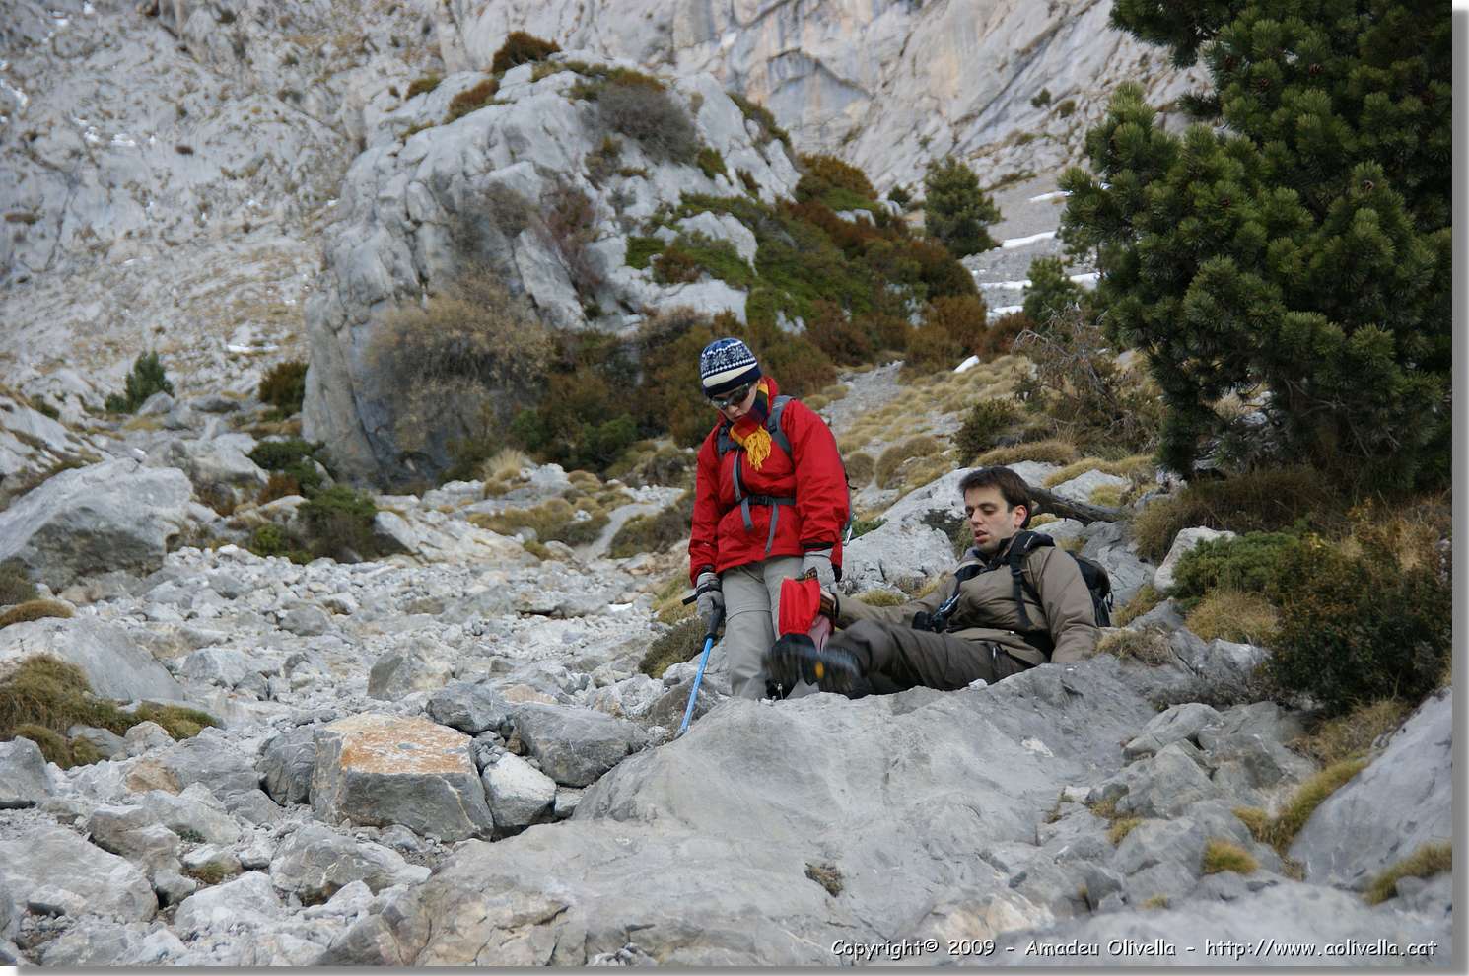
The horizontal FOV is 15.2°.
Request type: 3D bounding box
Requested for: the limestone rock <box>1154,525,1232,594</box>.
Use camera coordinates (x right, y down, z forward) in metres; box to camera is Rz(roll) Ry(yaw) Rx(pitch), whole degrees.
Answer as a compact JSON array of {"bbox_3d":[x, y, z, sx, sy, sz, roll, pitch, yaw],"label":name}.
[{"bbox_3d":[1.548,0.245,18.600,0.290,0.237,0.235,0,-4,0],"label":"limestone rock"}]

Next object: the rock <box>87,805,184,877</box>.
[{"bbox_3d":[-1.744,1.028,16.050,0.278,0.201,0.236,0,-3,0],"label":"rock"}]

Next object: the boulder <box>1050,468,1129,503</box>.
[{"bbox_3d":[1.287,-0.003,20.000,0.290,0.140,0.270,0,-3,0],"label":"boulder"}]

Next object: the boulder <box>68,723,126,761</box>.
[{"bbox_3d":[-1.902,0.762,16.500,0.200,0.120,0.170,0,-3,0],"label":"boulder"}]

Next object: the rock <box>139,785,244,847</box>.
[{"bbox_3d":[-1.630,0.983,16.550,0.311,0.177,0.249,0,-3,0],"label":"rock"}]

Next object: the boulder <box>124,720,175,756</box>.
[{"bbox_3d":[-1.718,0.734,16.200,0.149,0.109,0.127,0,-4,0],"label":"boulder"}]

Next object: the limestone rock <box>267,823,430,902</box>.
[{"bbox_3d":[-0.991,0.968,14.200,0.410,0.200,0.310,0,-3,0],"label":"limestone rock"}]

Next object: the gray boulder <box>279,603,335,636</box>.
[{"bbox_3d":[-1.566,0.487,20.250,0.203,0.117,0.173,0,-3,0],"label":"gray boulder"}]

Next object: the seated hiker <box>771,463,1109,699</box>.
[{"bbox_3d":[0.604,0.292,16.700,1.050,0.730,0.680,2,-4,-35],"label":"seated hiker"}]

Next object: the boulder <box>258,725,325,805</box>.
[{"bbox_3d":[-1.255,0.796,15.800,0.240,0.230,0.260,0,-3,0],"label":"boulder"}]

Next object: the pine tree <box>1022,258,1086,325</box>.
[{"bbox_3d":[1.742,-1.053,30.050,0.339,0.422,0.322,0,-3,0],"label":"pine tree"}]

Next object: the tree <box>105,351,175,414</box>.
[{"bbox_3d":[-5.067,-0.898,47.000,0.601,0.542,0.540,0,-4,0],"label":"tree"}]

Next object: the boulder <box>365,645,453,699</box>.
[{"bbox_3d":[-1.106,0.628,18.750,0.286,0.179,0.229,0,-3,0],"label":"boulder"}]

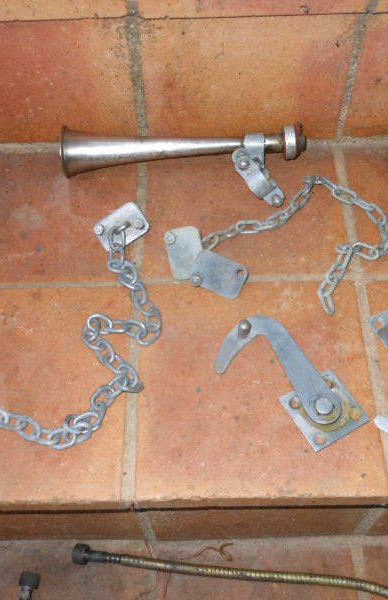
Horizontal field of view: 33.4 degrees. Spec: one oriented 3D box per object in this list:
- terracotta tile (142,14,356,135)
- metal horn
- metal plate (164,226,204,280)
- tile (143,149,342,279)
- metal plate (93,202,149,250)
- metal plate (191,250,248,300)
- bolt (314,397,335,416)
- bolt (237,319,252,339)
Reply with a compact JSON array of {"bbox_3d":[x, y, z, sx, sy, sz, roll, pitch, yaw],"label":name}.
[{"bbox_3d":[0.053,-0.236,0.685,0.215,0.156,0.020,-1,60,1],"label":"terracotta tile"},{"bbox_3d":[-0.009,-0.168,0.715,0.269,0.059,0.059,-3,60,-1],"label":"metal horn"},{"bbox_3d":[-0.008,-0.046,0.628,0.034,0.006,0.061,-9,59,-4],"label":"metal plate"},{"bbox_3d":[0.054,-0.096,0.713,0.216,0.020,0.178,-1,60,1],"label":"tile"},{"bbox_3d":[-0.073,-0.073,0.646,0.056,0.006,0.037,-38,65,-20],"label":"metal plate"},{"bbox_3d":[0.026,-0.025,0.652,0.058,0.006,0.044,26,63,15],"label":"metal plate"},{"bbox_3d":[0.109,0.092,0.547,0.015,0.012,0.015,-1,59,1],"label":"bolt"},{"bbox_3d":[0.047,0.029,0.607,0.012,0.017,0.012,-1,60,1],"label":"bolt"}]

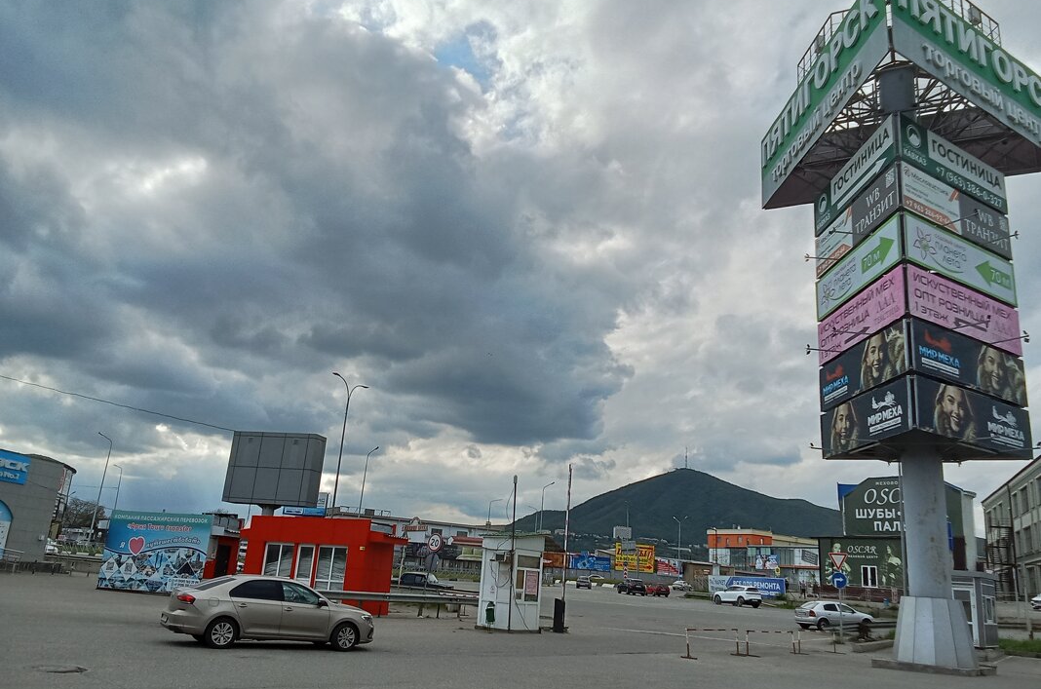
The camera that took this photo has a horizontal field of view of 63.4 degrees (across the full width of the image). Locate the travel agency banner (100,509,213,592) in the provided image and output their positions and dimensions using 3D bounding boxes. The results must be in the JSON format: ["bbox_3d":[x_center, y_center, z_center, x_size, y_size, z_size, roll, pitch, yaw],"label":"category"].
[{"bbox_3d":[-12.683,7.255,29.316,4.650,2.760,0.200,-3,-18,23],"label":"travel agency banner"}]

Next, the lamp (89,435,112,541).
[{"bbox_3d":[-40.773,13.574,80.338,1.400,10.800,0.300,11,-18,-21],"label":"lamp"}]

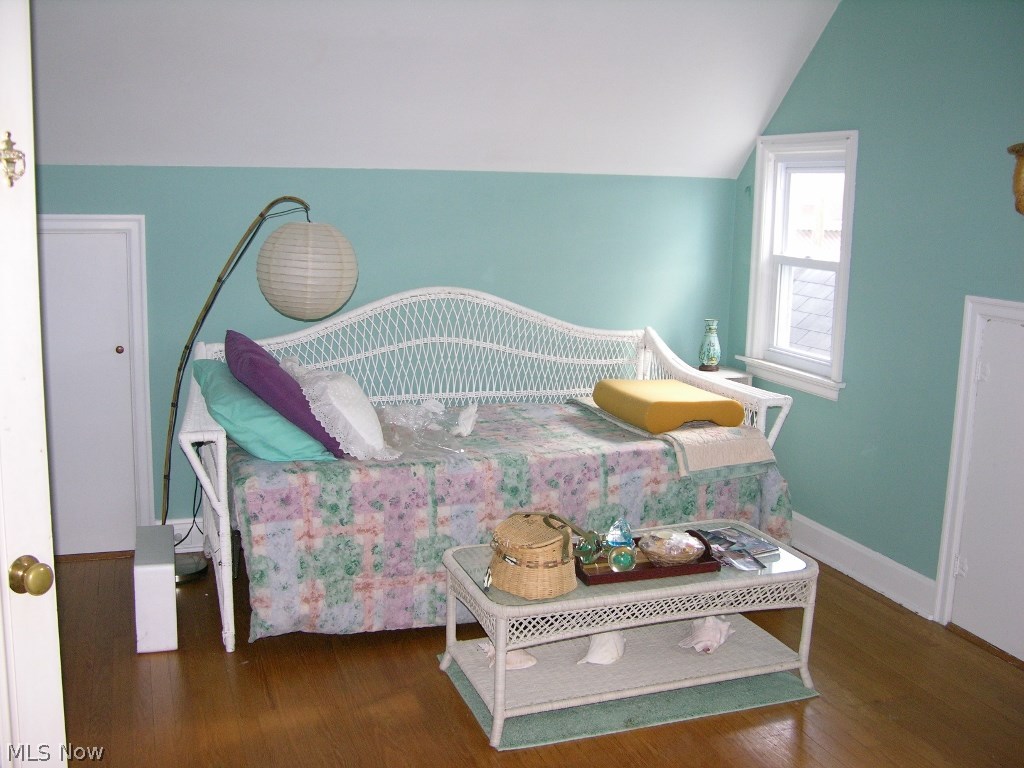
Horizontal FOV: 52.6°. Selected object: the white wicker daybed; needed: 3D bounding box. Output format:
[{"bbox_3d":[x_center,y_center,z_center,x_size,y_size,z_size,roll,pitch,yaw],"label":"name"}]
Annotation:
[{"bbox_3d":[-0.147,0.210,4.086,2.248,1.107,1.065,-2,10,-20],"label":"white wicker daybed"}]

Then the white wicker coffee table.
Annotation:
[{"bbox_3d":[0.346,0.726,3.195,1.052,0.388,0.555,-2,10,-20],"label":"white wicker coffee table"}]

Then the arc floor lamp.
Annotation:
[{"bbox_3d":[-1.056,0.001,4.109,0.895,1.485,0.400,-2,10,-20],"label":"arc floor lamp"}]

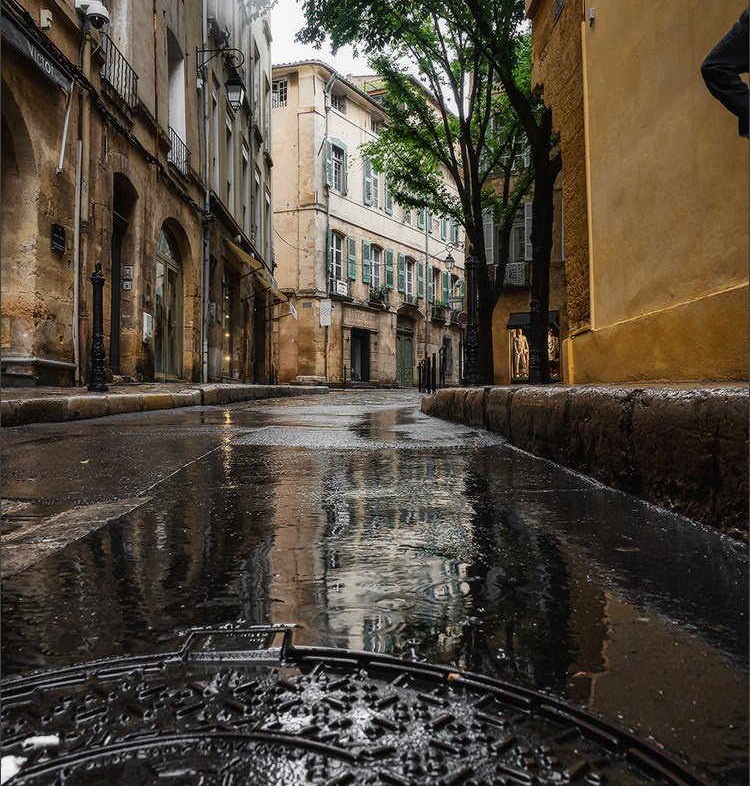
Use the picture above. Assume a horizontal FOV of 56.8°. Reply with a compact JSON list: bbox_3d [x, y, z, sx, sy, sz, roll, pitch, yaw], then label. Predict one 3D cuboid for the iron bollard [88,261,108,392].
[{"bbox_3d":[-2.413,-0.580,6.050,0.172,1.135,0.172,0,0,0],"label":"iron bollard"}]

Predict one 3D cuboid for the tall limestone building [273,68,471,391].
[{"bbox_3d":[-0.450,-6.700,35.600,5.200,13.300,14.800,0,0,30],"label":"tall limestone building"}]

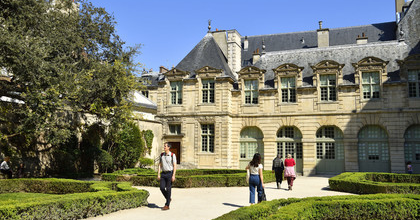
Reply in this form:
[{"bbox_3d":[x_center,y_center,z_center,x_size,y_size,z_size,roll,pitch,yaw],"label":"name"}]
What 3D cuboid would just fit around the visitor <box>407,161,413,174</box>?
[{"bbox_3d":[13.070,3.997,25.931,0.380,1.250,0.330,3,-7,-18],"label":"visitor"}]

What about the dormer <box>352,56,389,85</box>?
[{"bbox_3d":[11.729,-2.773,28.946,2.420,2.000,1.100,-2,-7,24],"label":"dormer"}]

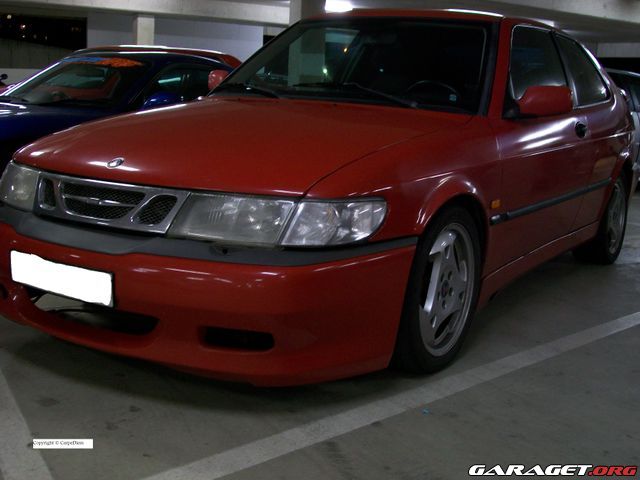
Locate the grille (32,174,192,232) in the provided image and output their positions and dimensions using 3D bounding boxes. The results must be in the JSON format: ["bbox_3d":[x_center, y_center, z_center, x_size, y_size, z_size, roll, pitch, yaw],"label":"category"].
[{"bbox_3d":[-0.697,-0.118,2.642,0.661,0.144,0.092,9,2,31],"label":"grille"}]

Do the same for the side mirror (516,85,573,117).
[{"bbox_3d":[0.945,-0.585,3.502,0.210,0.129,0.123,9,12,31],"label":"side mirror"}]

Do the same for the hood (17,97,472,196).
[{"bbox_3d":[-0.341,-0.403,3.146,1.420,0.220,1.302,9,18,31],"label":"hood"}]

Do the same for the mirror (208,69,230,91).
[{"bbox_3d":[-0.508,-0.840,4.410,0.210,0.129,0.123,9,12,31],"label":"mirror"}]

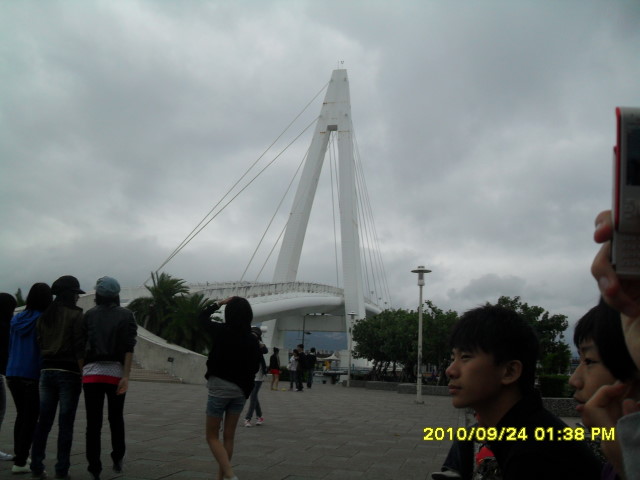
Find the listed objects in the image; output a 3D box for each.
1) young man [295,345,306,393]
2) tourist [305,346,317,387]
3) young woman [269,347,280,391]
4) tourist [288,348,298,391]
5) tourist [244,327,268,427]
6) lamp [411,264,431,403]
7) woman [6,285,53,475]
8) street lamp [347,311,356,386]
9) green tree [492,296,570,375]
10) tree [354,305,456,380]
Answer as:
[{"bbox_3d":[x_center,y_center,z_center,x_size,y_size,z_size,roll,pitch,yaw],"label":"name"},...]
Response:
[{"bbox_3d":[-0.704,4.890,24.770,0.360,1.774,0.480,9,-13,-29],"label":"young man"},{"bbox_3d":[-0.361,5.372,27.161,0.500,1.681,0.380,1,-11,6],"label":"tourist"},{"bbox_3d":[-1.696,4.926,24.754,0.330,1.607,0.470,13,-15,-43],"label":"young woman"},{"bbox_3d":[-1.014,5.068,25.249,0.450,1.555,0.330,-6,-14,37],"label":"tourist"},{"bbox_3d":[-1.041,2.193,10.450,0.520,1.566,0.420,-2,-12,21],"label":"tourist"},{"bbox_3d":[3.150,2.888,20.106,0.620,4.243,0.620,2,-11,0],"label":"lamp"},{"bbox_3d":[-2.483,1.162,5.573,0.460,1.594,0.330,0,-11,12],"label":"woman"},{"bbox_3d":[1.606,5.803,34.579,0.560,3.957,0.560,2,-11,0],"label":"street lamp"},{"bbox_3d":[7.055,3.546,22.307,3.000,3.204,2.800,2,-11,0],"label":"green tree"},{"bbox_3d":[3.931,4.730,29.854,4.900,3.696,4.200,2,-11,0],"label":"tree"}]

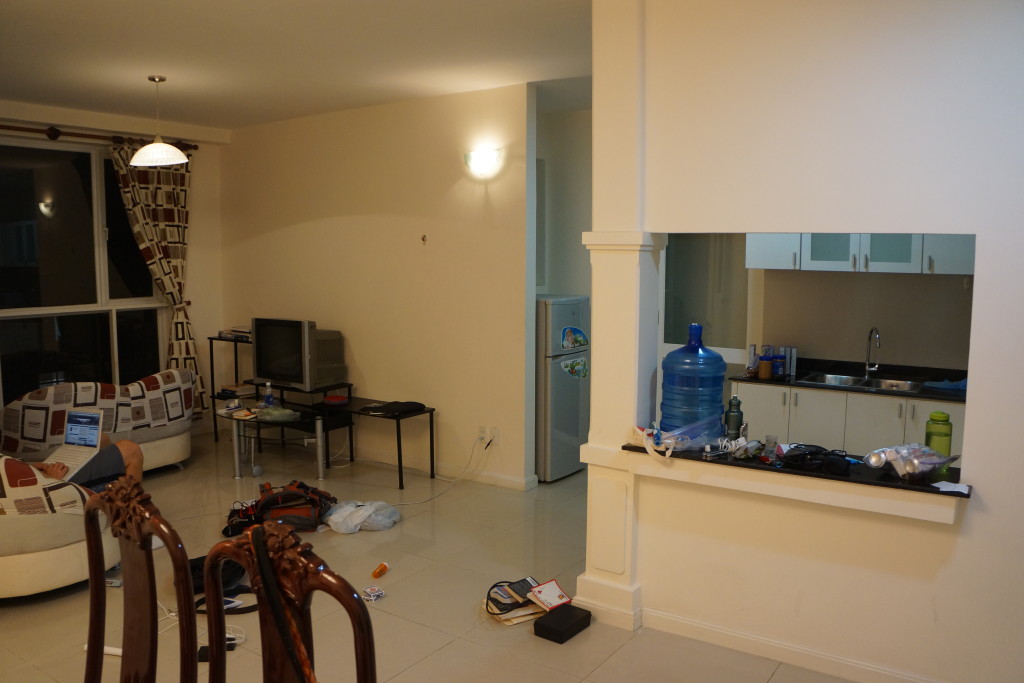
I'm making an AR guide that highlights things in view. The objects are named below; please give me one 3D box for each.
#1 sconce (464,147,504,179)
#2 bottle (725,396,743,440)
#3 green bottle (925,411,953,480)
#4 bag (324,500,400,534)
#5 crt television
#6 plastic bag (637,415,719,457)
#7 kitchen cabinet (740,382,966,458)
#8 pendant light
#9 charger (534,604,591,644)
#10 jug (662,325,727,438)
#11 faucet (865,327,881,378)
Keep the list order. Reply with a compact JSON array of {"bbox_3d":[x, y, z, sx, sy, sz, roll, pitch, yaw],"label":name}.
[{"bbox_3d":[-0.208,-1.215,5.261,0.300,0.180,0.140,4,8,34],"label":"sconce"},{"bbox_3d":[0.948,0.323,3.278,0.073,0.195,0.073,4,7,34],"label":"bottle"},{"bbox_3d":[1.527,0.361,2.746,0.086,0.220,0.086,4,7,34],"label":"green bottle"},{"bbox_3d":[-0.896,1.039,4.623,0.440,0.115,0.300,-1,6,-11],"label":"bag"},{"bbox_3d":[-1.620,0.075,5.984,0.650,0.510,0.470,4,7,34],"label":"crt television"},{"bbox_3d":[0.673,0.372,3.092,0.340,0.160,0.180,4,8,34],"label":"plastic bag"},{"bbox_3d":[2.105,0.677,4.678,1.340,0.820,0.580,4,8,34],"label":"kitchen cabinet"},{"bbox_3d":[-2.239,-1.391,4.862,0.355,0.570,0.355,4,8,34],"label":"pendant light"},{"bbox_3d":[0.216,1.193,3.241,0.138,0.056,0.210,5,7,38],"label":"charger"},{"bbox_3d":[0.796,0.167,3.361,0.273,0.490,0.273,4,7,34],"label":"jug"},{"bbox_3d":[2.202,0.084,4.677,0.060,0.330,0.170,1,6,5],"label":"faucet"}]

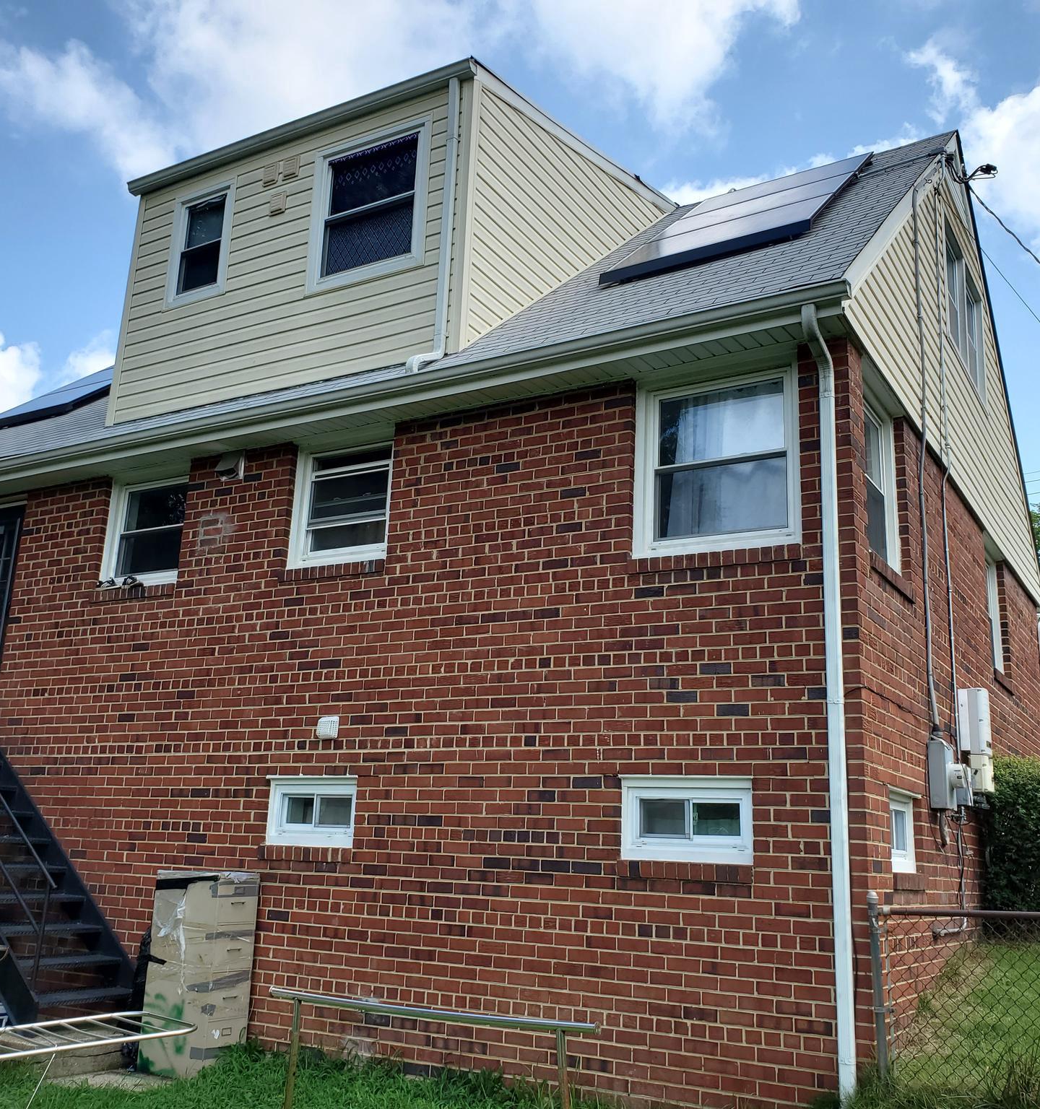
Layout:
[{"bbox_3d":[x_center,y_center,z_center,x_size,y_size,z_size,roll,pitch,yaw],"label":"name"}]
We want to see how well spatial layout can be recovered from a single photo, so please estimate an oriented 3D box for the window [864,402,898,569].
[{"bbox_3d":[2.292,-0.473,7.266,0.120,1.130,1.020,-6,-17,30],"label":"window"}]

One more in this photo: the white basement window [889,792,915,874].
[{"bbox_3d":[2.221,1.649,6.603,0.100,0.465,0.820,-6,-17,30],"label":"white basement window"}]

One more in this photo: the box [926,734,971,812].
[{"bbox_3d":[2.926,1.506,7.552,0.200,0.450,0.280,-7,-18,31],"label":"box"}]

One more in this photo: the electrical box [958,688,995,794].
[{"bbox_3d":[3.495,1.415,8.494,0.180,0.770,0.340,-7,-18,31],"label":"electrical box"}]

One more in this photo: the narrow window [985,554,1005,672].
[{"bbox_3d":[4.561,0.516,10.785,0.120,1.160,1.040,-7,-18,31],"label":"narrow window"}]

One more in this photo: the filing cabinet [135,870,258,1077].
[{"bbox_3d":[-2.250,2.950,7.800,0.660,1.310,0.380,-8,-18,33],"label":"filing cabinet"}]

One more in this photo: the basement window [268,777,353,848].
[{"bbox_3d":[-1.487,1.850,7.983,0.800,0.485,0.110,-6,-17,29],"label":"basement window"}]

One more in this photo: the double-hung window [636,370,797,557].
[{"bbox_3d":[1.216,-0.550,6.864,1.085,1.110,0.100,-6,-17,30],"label":"double-hung window"}]

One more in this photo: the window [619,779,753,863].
[{"bbox_3d":[0.948,1.506,6.319,0.810,0.477,0.100,-6,-17,30],"label":"window"}]

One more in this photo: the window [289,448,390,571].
[{"bbox_3d":[-1.319,-0.354,8.373,0.995,0.900,0.100,-6,-17,30],"label":"window"}]

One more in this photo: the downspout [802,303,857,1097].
[{"bbox_3d":[1.624,0.639,5.875,0.085,4.180,0.380,-6,-17,30],"label":"downspout"}]

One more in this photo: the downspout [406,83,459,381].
[{"bbox_3d":[-0.643,-2.597,8.546,0.090,2.620,0.280,-6,-17,29],"label":"downspout"}]

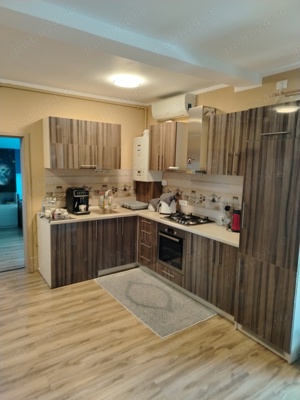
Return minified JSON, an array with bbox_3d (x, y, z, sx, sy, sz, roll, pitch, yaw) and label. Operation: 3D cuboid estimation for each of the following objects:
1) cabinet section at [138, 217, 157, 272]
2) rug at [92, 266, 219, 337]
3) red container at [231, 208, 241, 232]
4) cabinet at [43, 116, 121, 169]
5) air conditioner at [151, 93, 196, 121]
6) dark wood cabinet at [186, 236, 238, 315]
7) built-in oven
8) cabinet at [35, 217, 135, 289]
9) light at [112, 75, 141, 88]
[{"bbox_3d":[0.195,0.627,4.237,0.566,0.731,0.472,-4,9,-35],"label":"cabinet section"},{"bbox_3d":[-0.021,1.194,3.509,0.798,0.012,1.591,-4,9,-35],"label":"rug"},{"bbox_3d":[1.015,0.230,3.267,0.116,0.263,0.116,-4,9,-35],"label":"red container"},{"bbox_3d":[-0.978,-0.807,4.130,1.079,0.680,0.308,-4,9,-35],"label":"cabinet"},{"bbox_3d":[0.331,-1.382,4.189,0.212,0.298,0.773,-4,9,-35],"label":"air conditioner"},{"bbox_3d":[0.885,0.777,3.253,0.566,0.731,0.774,-4,9,-35],"label":"dark wood cabinet"},{"bbox_3d":[0.482,0.618,3.786,0.566,0.566,0.587,-4,9,-35],"label":"built-in oven"},{"bbox_3d":[-0.914,0.654,4.190,1.315,0.853,0.646,-4,9,-35],"label":"cabinet"},{"bbox_3d":[-0.274,-1.397,3.282,0.343,0.081,0.343,2,8,0],"label":"light"}]

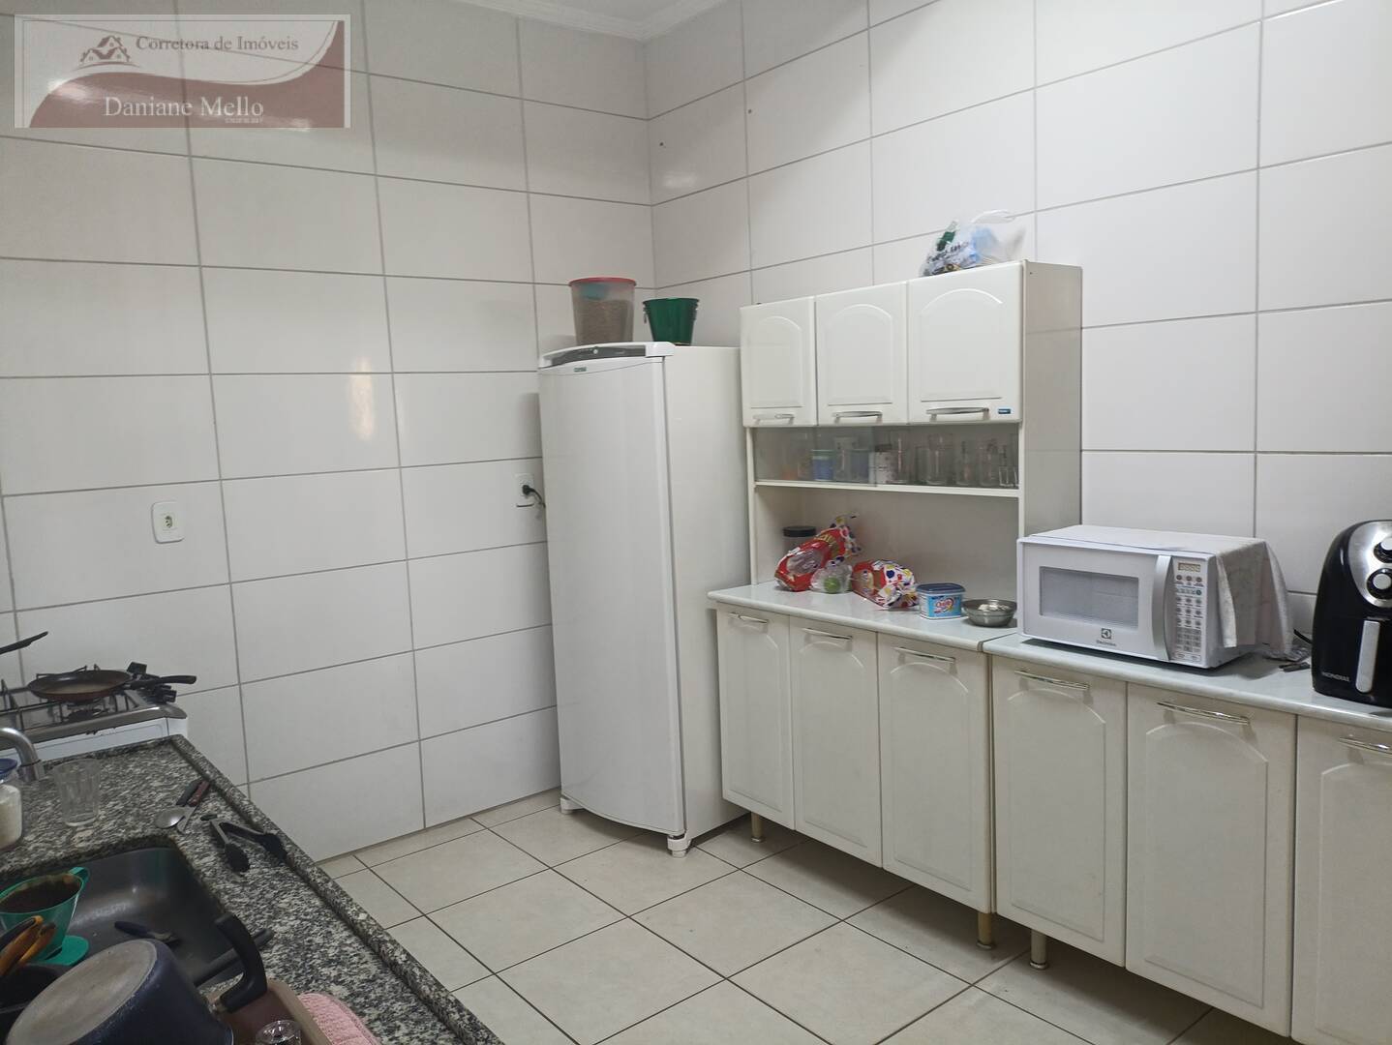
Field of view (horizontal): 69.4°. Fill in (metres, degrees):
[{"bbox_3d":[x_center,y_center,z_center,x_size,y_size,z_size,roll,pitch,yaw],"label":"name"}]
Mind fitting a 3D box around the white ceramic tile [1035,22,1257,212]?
[{"bbox_3d":[1.103,-0.989,2.503,0.012,0.322,0.573,-8,8,-38],"label":"white ceramic tile"}]

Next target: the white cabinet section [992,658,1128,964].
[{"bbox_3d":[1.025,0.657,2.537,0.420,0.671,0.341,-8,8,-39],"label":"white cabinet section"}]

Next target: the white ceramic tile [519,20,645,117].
[{"bbox_3d":[-0.414,-1.708,3.785,0.538,0.307,0.010,-7,8,-37],"label":"white ceramic tile"}]

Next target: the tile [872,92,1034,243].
[{"bbox_3d":[0.742,-1.024,2.951,0.012,0.322,0.573,-8,8,-38],"label":"tile"}]

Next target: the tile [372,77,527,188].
[{"bbox_3d":[-0.842,-1.338,3.491,0.563,0.320,0.010,-7,8,-37],"label":"tile"}]

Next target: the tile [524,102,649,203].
[{"bbox_3d":[-0.401,-1.394,3.820,0.538,0.320,0.010,-7,8,-37],"label":"tile"}]

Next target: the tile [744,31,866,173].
[{"bbox_3d":[0.368,-1.383,3.362,0.012,0.322,0.573,-8,8,-38],"label":"tile"}]

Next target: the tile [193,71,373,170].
[{"bbox_3d":[-1.293,-1.280,3.155,0.563,0.320,0.010,-7,8,-37],"label":"tile"}]

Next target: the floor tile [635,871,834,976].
[{"bbox_3d":[0.113,1.149,2.901,0.431,0.010,0.436,-8,8,-39],"label":"floor tile"}]

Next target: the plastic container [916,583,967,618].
[{"bbox_3d":[0.676,0.219,2.772,0.127,0.085,0.094,-3,6,-2],"label":"plastic container"}]

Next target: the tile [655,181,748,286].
[{"bbox_3d":[0.017,-1.084,3.799,0.010,0.320,0.564,-8,8,-39],"label":"tile"}]

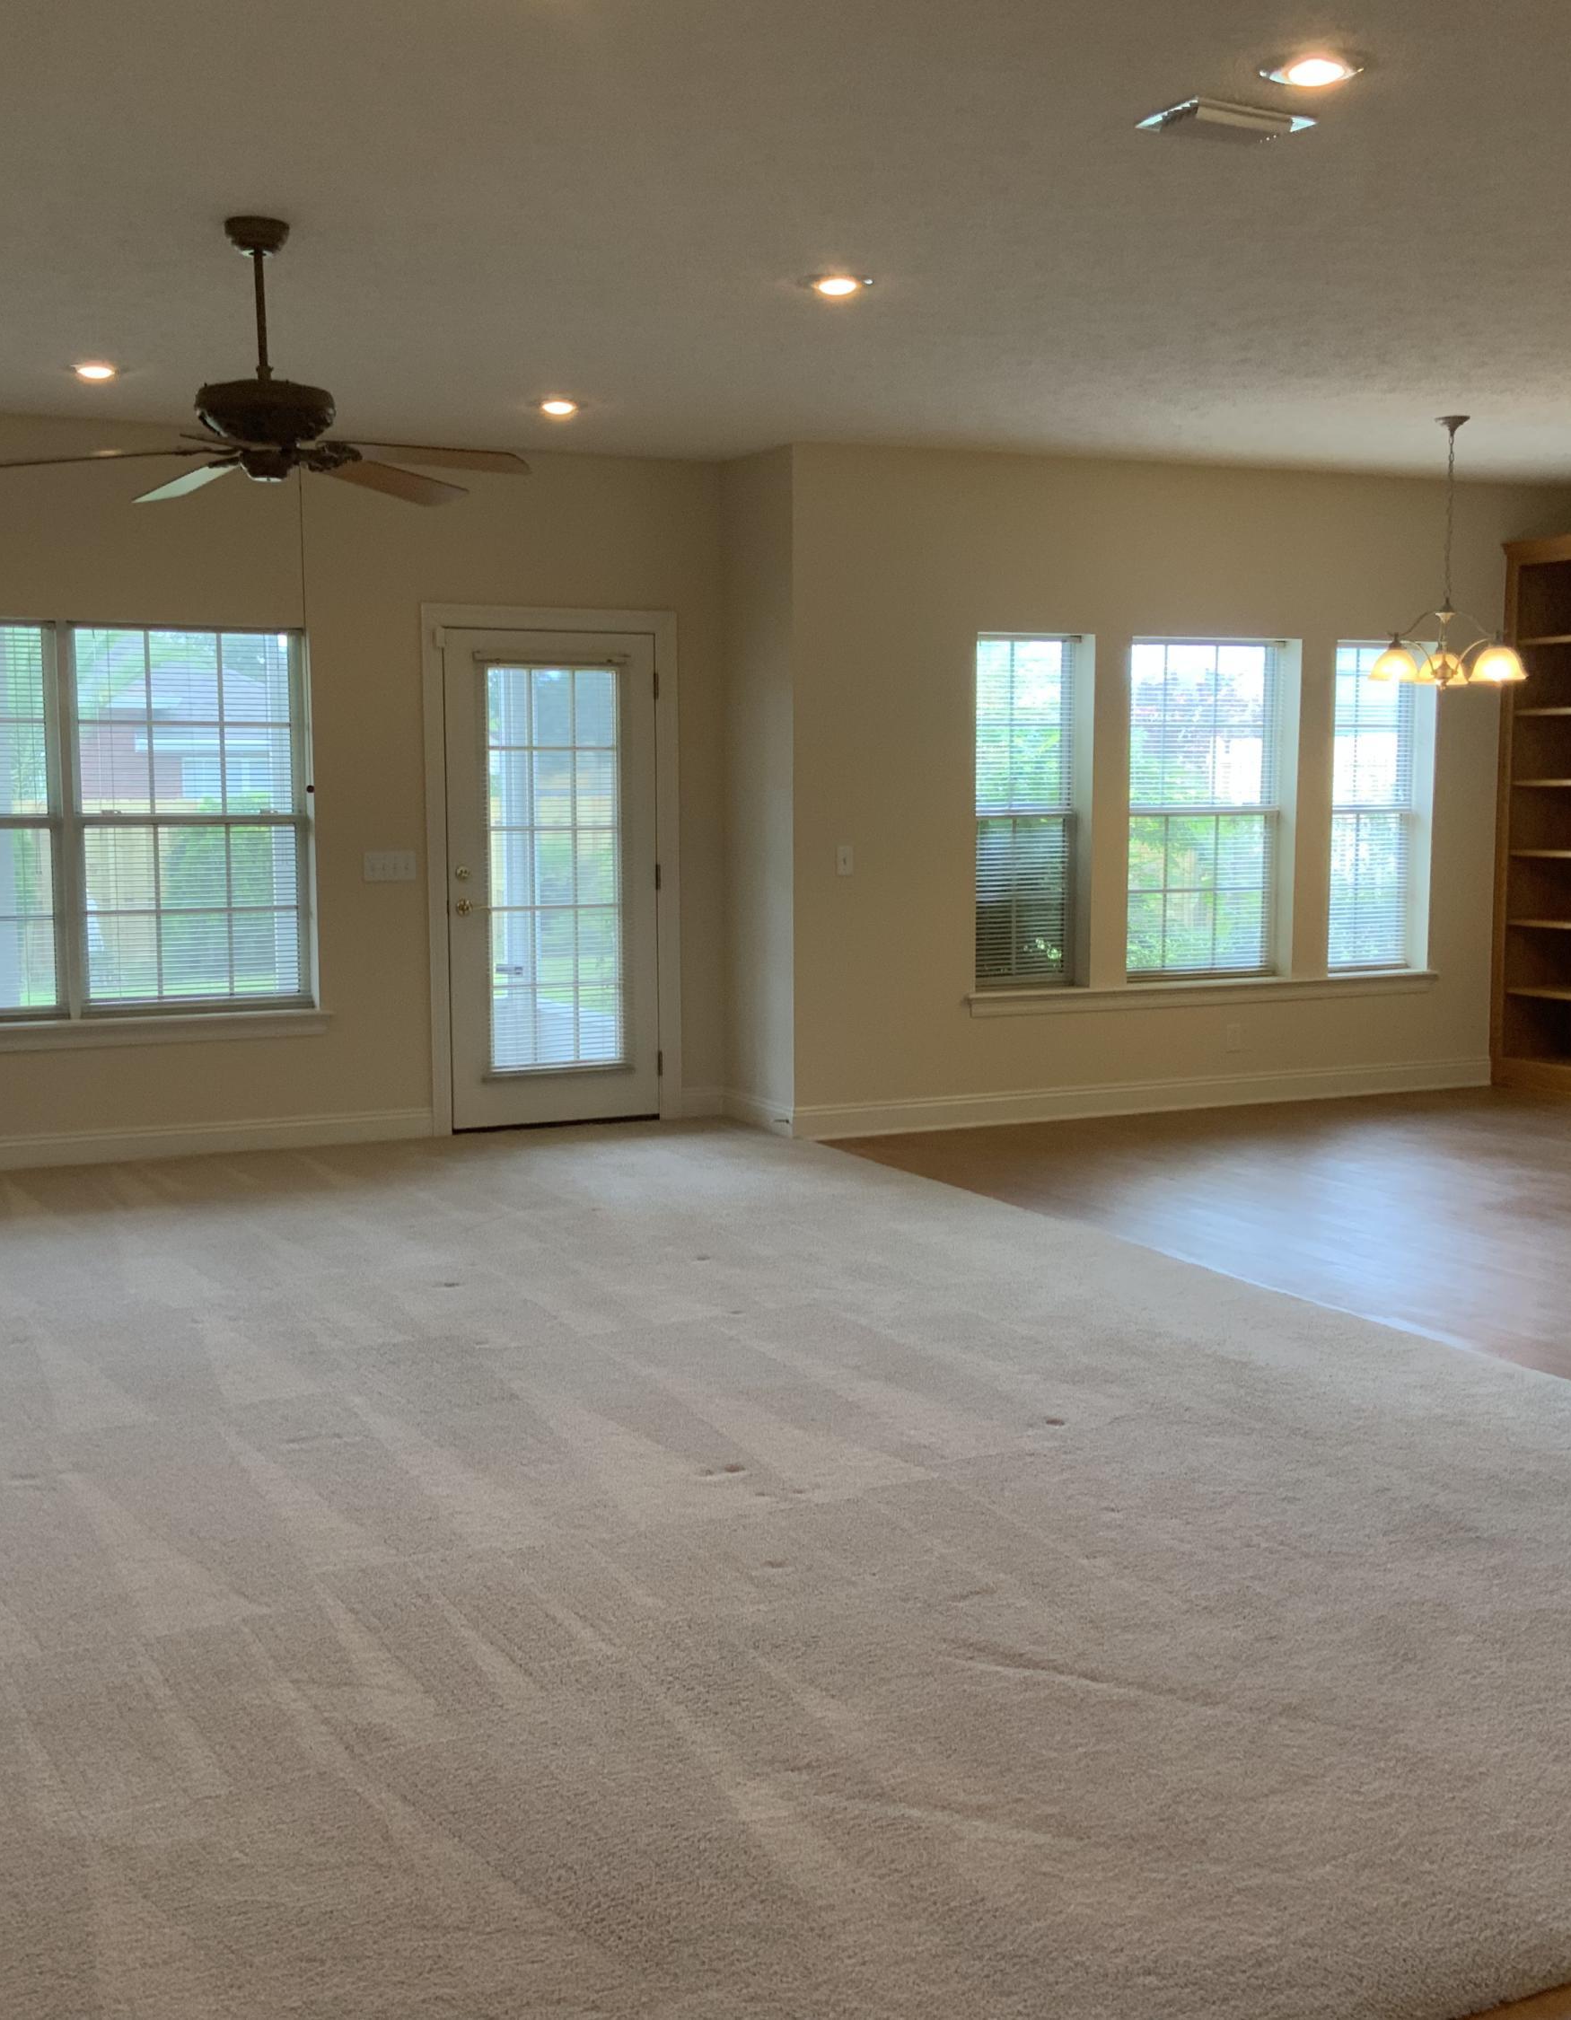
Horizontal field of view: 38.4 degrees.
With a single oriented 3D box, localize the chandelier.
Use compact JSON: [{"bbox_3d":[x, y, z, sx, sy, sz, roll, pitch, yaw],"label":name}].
[{"bbox_3d":[2.444,-1.683,8.339,0.600,0.970,0.600,-3,7,-26],"label":"chandelier"}]

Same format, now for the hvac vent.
[{"bbox_3d":[0.875,-1.738,4.447,0.310,0.025,0.205,-3,7,-26],"label":"hvac vent"}]

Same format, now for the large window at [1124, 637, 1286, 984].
[{"bbox_3d":[1.826,-0.866,9.858,0.860,1.480,0.100,-3,7,-26],"label":"large window"}]

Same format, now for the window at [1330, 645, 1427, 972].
[{"bbox_3d":[2.659,-0.910,10.257,0.560,1.480,0.100,-3,7,-26],"label":"window"}]

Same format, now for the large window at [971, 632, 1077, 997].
[{"bbox_3d":[1.006,-0.822,9.465,0.550,1.480,0.100,-3,7,-26],"label":"large window"}]

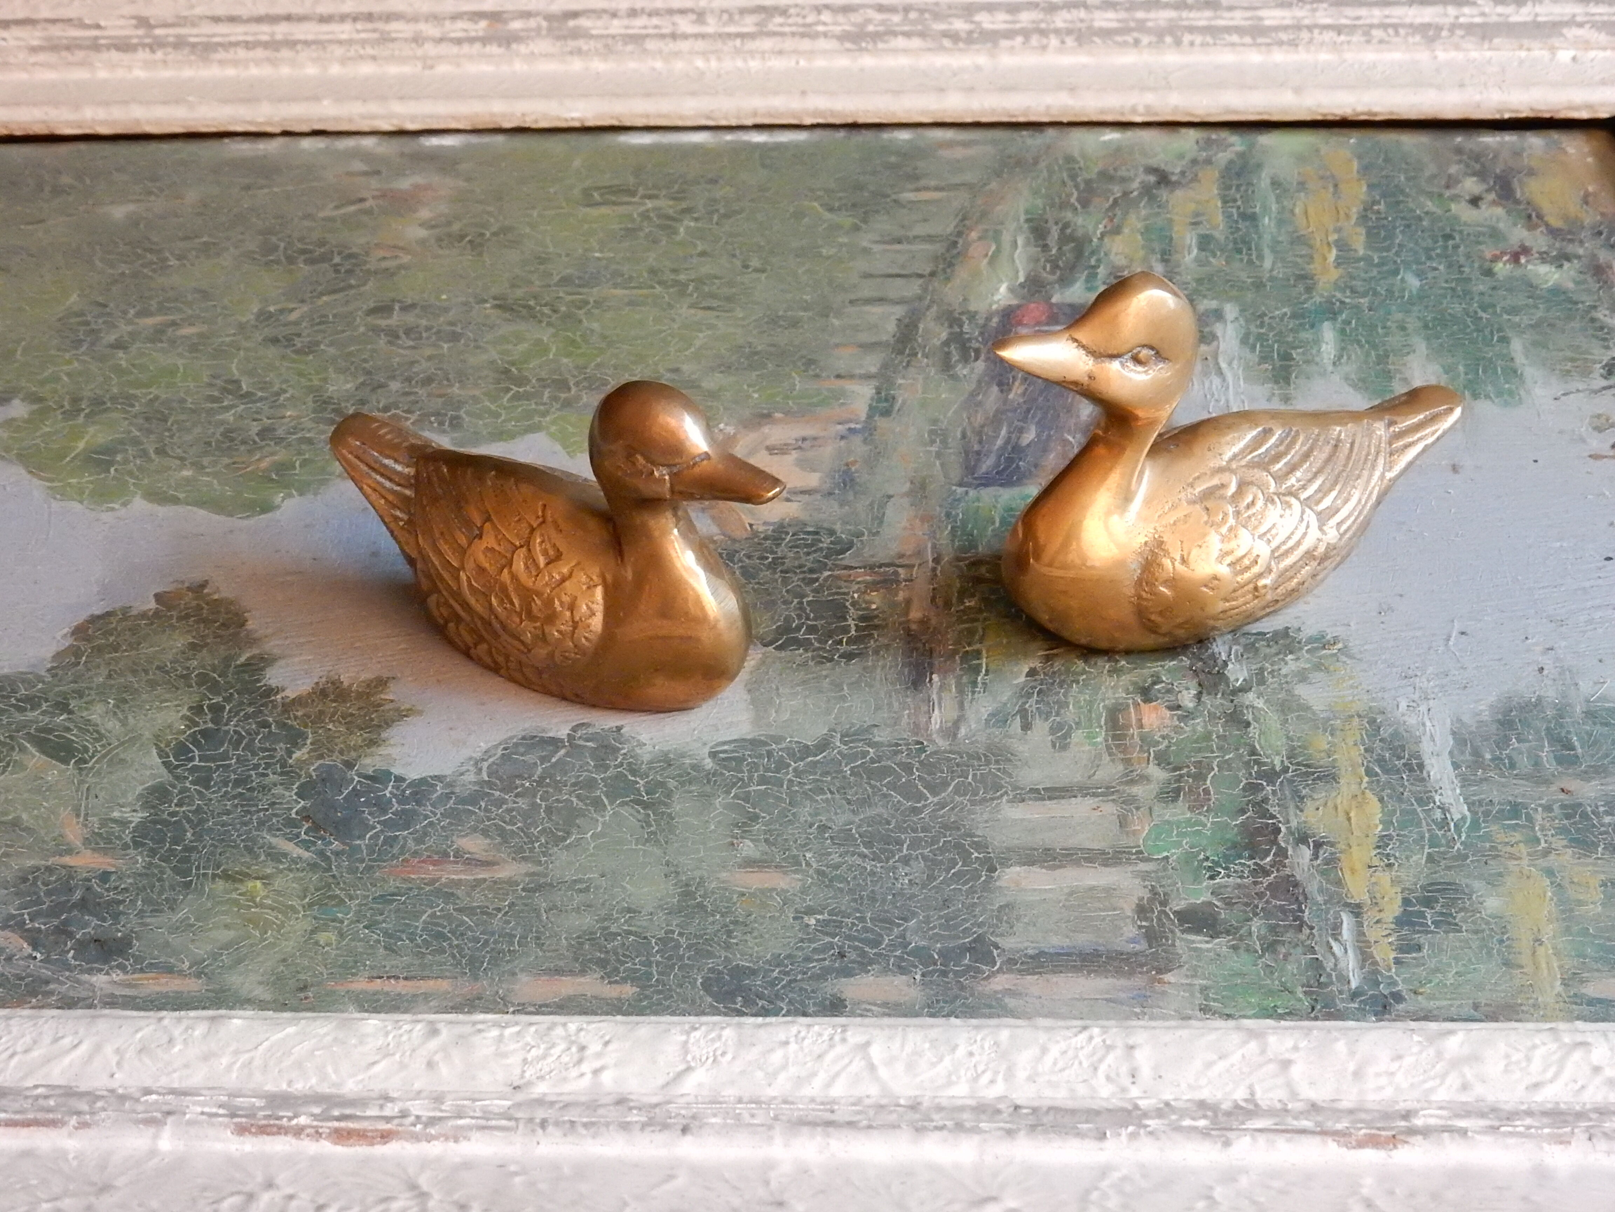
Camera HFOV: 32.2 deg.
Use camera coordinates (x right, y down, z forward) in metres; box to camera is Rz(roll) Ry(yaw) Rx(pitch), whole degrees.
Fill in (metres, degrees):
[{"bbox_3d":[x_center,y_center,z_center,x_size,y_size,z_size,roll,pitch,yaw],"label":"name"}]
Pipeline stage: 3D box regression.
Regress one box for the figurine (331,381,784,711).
[{"bbox_3d":[-0.043,-0.018,0.478,0.090,0.059,0.038,19,41,24],"label":"figurine"}]

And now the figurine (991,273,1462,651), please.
[{"bbox_3d":[0.073,-0.029,0.485,0.086,0.069,0.041,-9,38,-12],"label":"figurine"}]

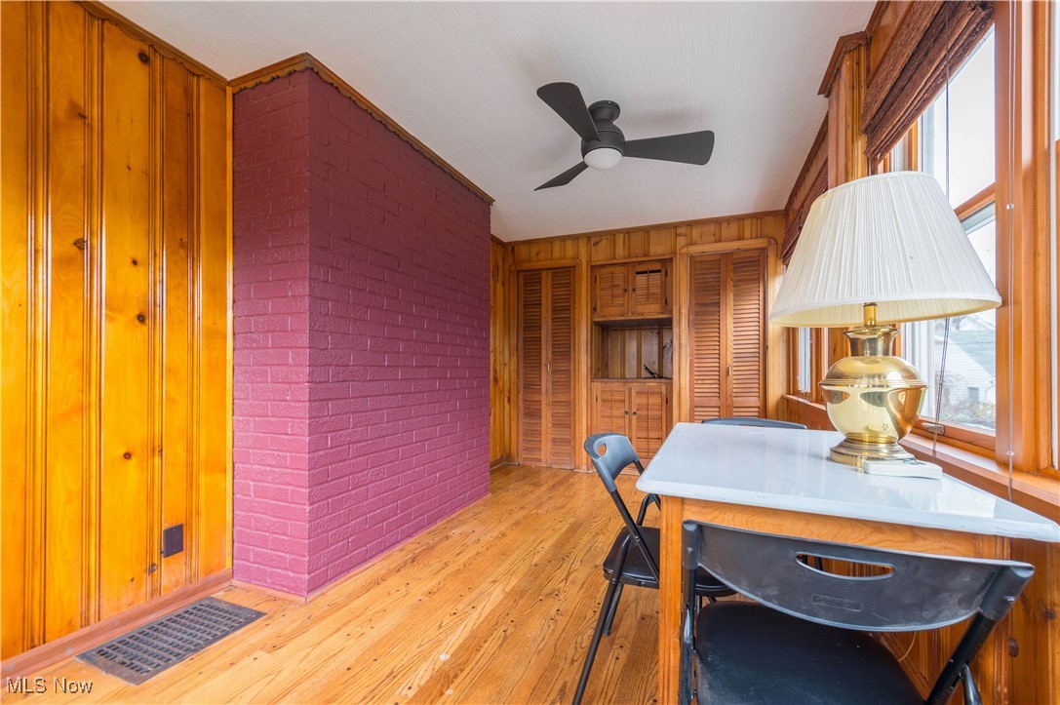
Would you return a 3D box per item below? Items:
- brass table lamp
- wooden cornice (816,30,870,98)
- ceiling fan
[{"bbox_3d":[0.895,-0.075,1.085,0.452,0.715,0.452,0,-1,25],"label":"brass table lamp"},{"bbox_3d":[1.375,-1.246,1.830,0.088,0.054,0.400,0,-1,25],"label":"wooden cornice"},{"bbox_3d":[0.450,-1.120,2.150,1.030,0.295,1.060,0,-1,0],"label":"ceiling fan"}]

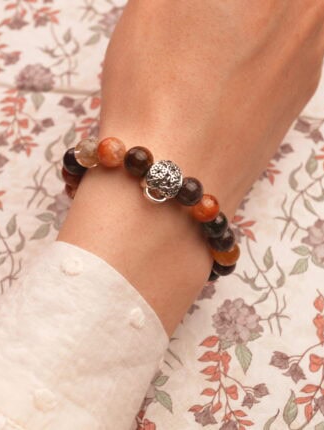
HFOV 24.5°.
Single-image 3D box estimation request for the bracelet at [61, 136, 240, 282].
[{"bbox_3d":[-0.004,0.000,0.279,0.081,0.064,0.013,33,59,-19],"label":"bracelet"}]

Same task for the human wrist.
[{"bbox_3d":[-0.010,0.013,0.267,0.058,0.041,0.044,33,62,-14],"label":"human wrist"}]

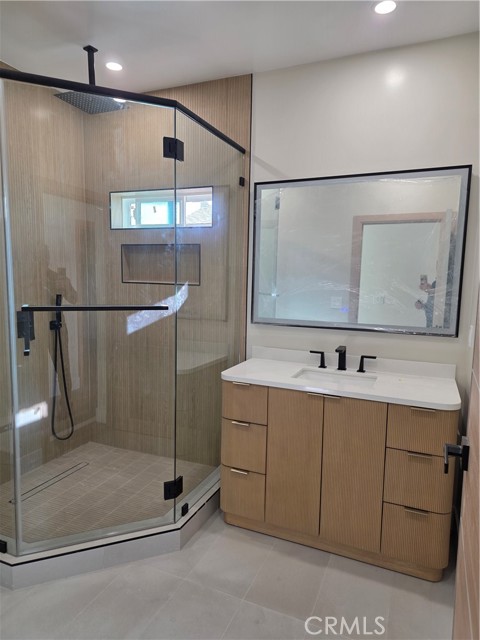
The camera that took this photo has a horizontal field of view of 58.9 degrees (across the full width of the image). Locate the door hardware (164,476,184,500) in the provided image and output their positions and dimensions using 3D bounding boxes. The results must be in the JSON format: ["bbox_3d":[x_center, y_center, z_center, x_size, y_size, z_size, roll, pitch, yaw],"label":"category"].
[{"bbox_3d":[-0.335,0.873,2.205,0.118,0.093,0.050,-5,8,-43],"label":"door hardware"}]

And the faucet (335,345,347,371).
[{"bbox_3d":[0.594,0.236,2.506,0.052,0.143,0.175,4,7,24],"label":"faucet"}]

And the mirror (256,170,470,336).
[{"bbox_3d":[0.655,-0.393,2.550,1.227,0.910,0.035,4,7,24],"label":"mirror"}]

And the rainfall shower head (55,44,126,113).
[{"bbox_3d":[-0.859,-1.410,2.462,0.304,0.283,0.304,4,7,24],"label":"rainfall shower head"}]

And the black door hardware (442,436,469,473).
[{"bbox_3d":[0.538,0.348,1.058,0.062,0.065,0.170,4,7,24],"label":"black door hardware"}]

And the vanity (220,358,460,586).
[{"bbox_3d":[0.523,0.733,2.399,1.220,0.889,0.636,4,7,24],"label":"vanity"}]

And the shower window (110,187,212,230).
[{"bbox_3d":[-0.573,-0.807,3.128,0.892,0.276,0.110,4,7,24],"label":"shower window"}]

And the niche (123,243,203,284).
[{"bbox_3d":[-0.574,-0.410,3.167,0.689,0.289,0.100,4,7,24],"label":"niche"}]

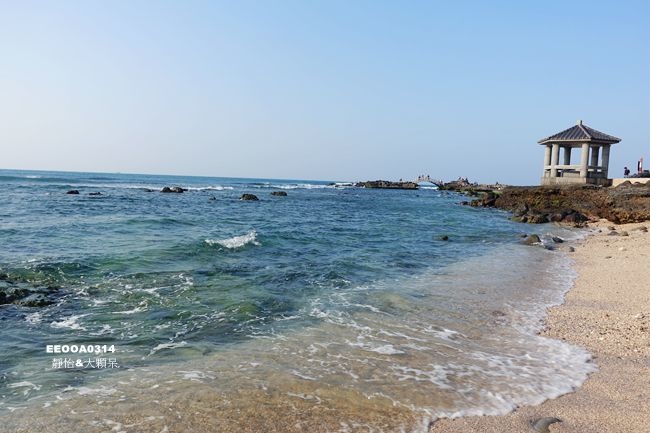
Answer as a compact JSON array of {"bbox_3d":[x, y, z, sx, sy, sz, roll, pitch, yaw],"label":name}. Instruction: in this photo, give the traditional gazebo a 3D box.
[{"bbox_3d":[20.224,-5.058,34.787,5.855,5.160,5.070,6,6,42],"label":"traditional gazebo"}]

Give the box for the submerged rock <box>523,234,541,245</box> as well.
[{"bbox_3d":[6.969,0.748,14.589,0.600,0.320,0.500,4,5,26],"label":"submerged rock"}]

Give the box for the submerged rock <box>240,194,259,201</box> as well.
[{"bbox_3d":[-6.510,-1.697,37.542,1.600,0.600,1.200,1,5,-10],"label":"submerged rock"}]

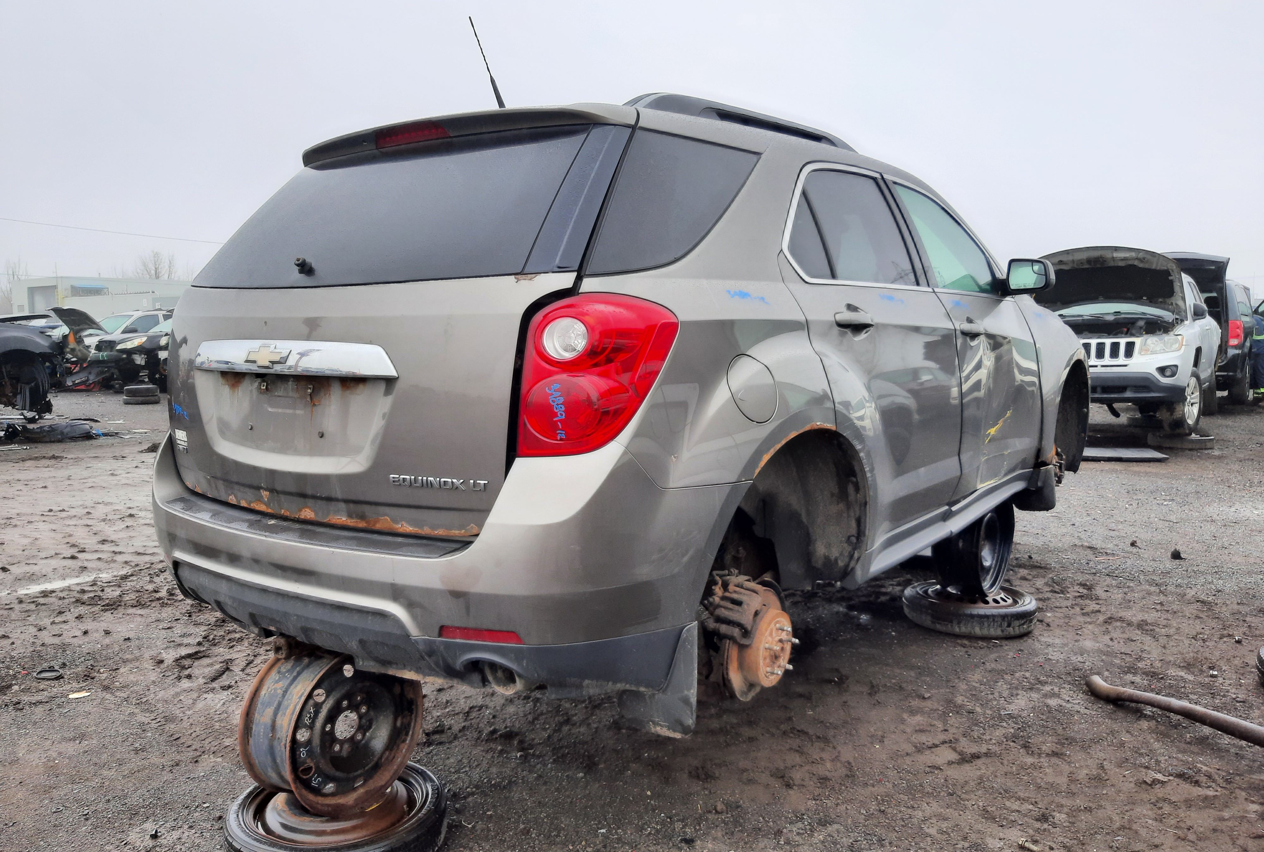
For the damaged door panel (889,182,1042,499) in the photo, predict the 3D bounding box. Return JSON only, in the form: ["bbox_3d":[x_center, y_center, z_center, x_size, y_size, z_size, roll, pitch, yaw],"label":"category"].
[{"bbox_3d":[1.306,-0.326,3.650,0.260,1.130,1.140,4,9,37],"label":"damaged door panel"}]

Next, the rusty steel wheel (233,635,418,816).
[{"bbox_3d":[-0.746,0.742,2.394,0.185,0.415,0.415,5,9,34],"label":"rusty steel wheel"}]

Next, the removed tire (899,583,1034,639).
[{"bbox_3d":[1.466,0.787,4.130,0.555,0.120,0.555,-1,7,0],"label":"removed tire"}]

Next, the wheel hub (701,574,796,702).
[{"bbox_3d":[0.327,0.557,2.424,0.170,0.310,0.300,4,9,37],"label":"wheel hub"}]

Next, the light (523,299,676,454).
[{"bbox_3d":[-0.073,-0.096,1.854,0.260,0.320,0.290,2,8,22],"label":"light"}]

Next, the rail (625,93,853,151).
[{"bbox_3d":[0.371,-0.836,2.680,0.070,0.090,1.300,4,9,37],"label":"rail"}]

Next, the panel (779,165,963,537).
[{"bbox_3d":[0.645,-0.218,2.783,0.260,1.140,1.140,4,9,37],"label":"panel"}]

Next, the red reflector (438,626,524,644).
[{"bbox_3d":[-0.276,0.390,1.761,0.178,0.026,0.020,2,8,22],"label":"red reflector"}]

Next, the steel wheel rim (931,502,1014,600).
[{"bbox_3d":[1.463,0.486,4.060,0.190,0.441,0.441,8,11,38],"label":"steel wheel rim"}]

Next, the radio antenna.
[{"bbox_3d":[-0.388,-0.965,2.626,0.022,0.320,0.022,4,37,37],"label":"radio antenna"}]

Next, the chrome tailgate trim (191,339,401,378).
[{"bbox_3d":[-0.806,-0.157,2.153,0.785,0.090,0.075,4,9,37],"label":"chrome tailgate trim"}]

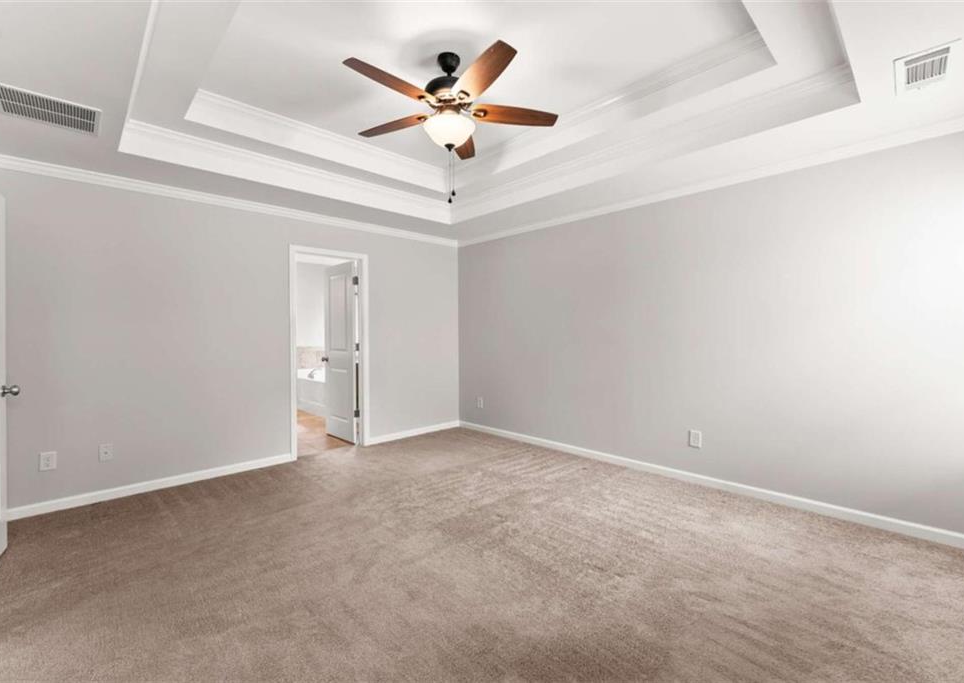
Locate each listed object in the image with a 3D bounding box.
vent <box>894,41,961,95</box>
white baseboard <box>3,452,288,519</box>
[{"bbox_3d":[1.988,-1.208,1.789,0.370,0.020,0.186,-2,2,-44],"label":"vent"},{"bbox_3d":[-2.506,1.153,3.264,1.835,0.078,0.018,-2,2,-44],"label":"white baseboard"}]

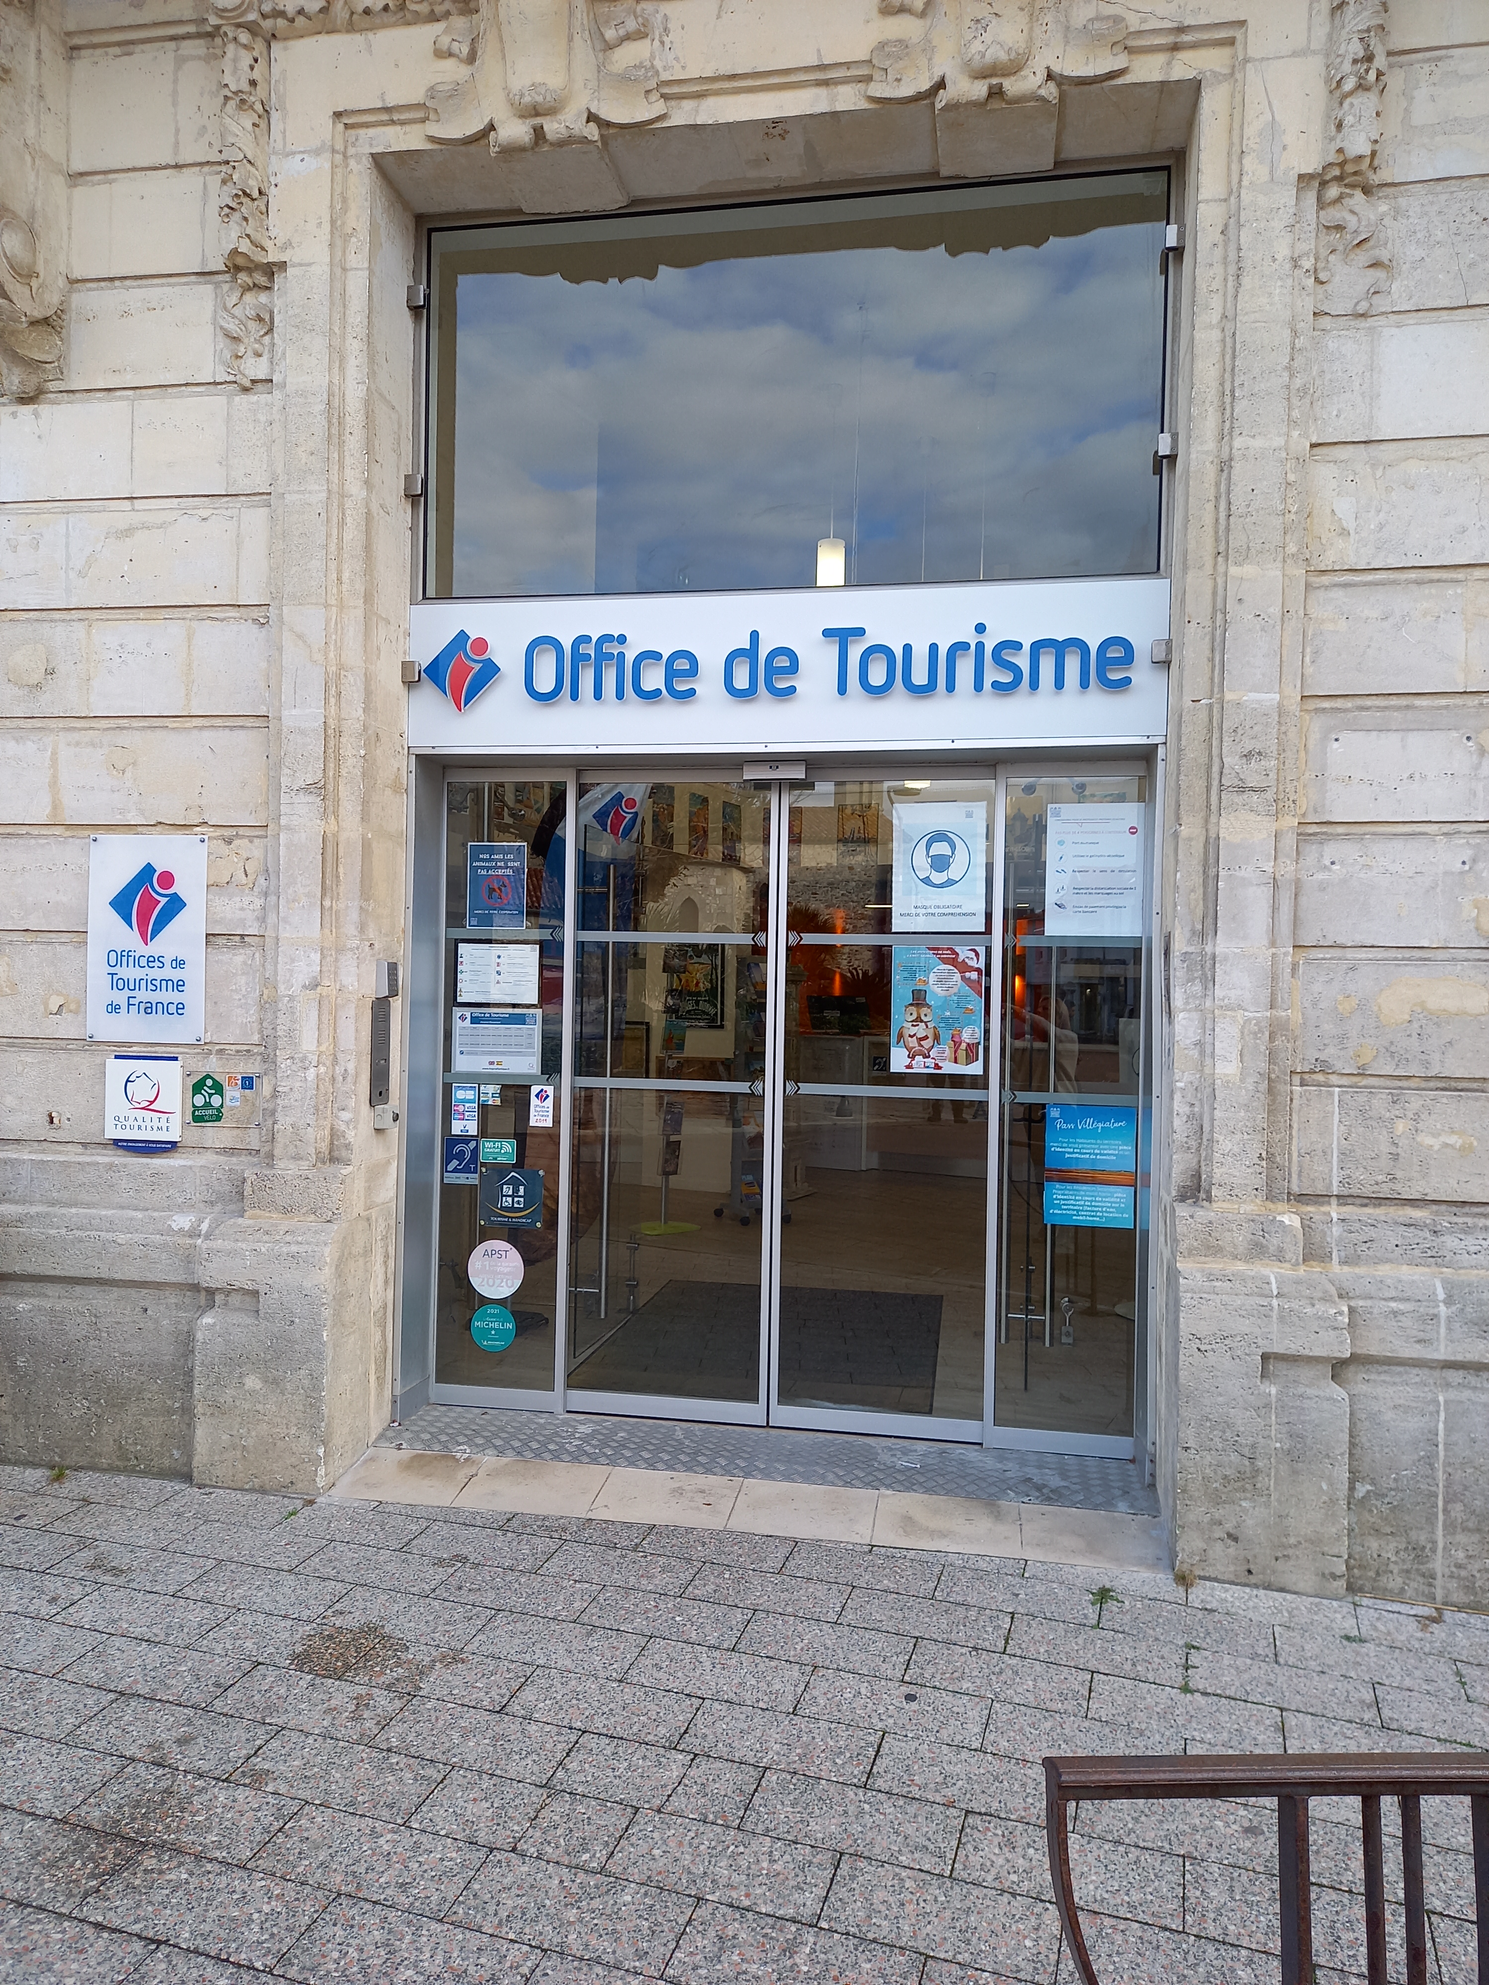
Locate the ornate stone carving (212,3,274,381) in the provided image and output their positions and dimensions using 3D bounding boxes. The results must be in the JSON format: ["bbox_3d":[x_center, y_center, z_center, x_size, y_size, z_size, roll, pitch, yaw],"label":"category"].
[{"bbox_3d":[-1.519,-2.404,4.378,0.136,1.093,0.110,1,0,11],"label":"ornate stone carving"}]

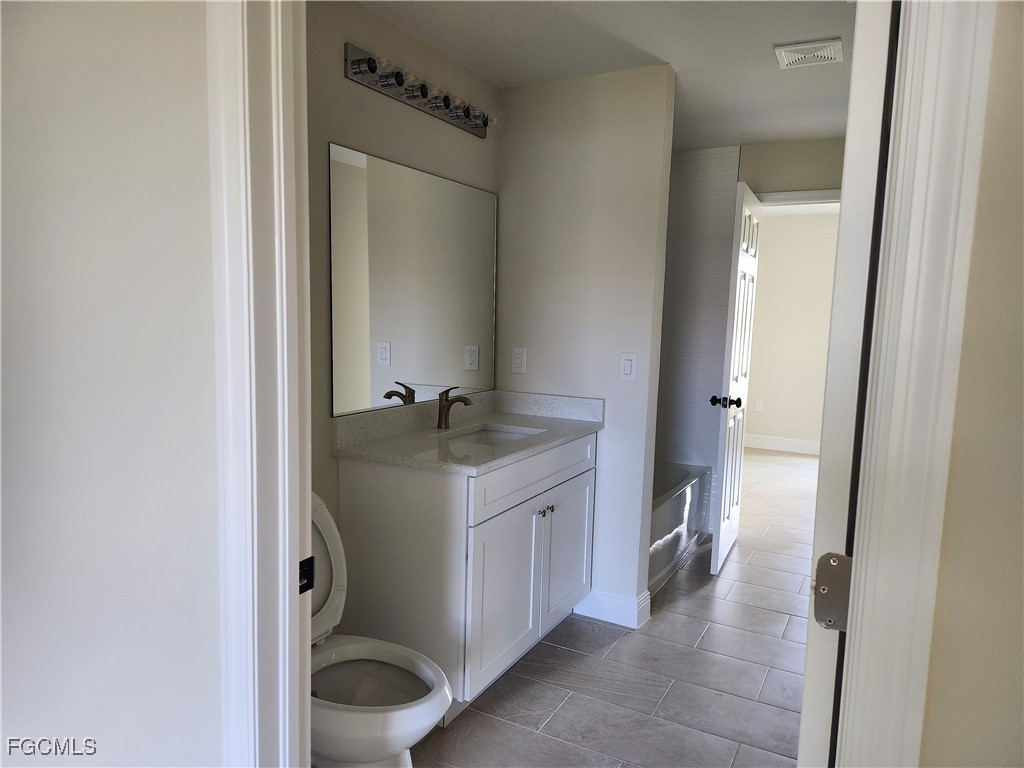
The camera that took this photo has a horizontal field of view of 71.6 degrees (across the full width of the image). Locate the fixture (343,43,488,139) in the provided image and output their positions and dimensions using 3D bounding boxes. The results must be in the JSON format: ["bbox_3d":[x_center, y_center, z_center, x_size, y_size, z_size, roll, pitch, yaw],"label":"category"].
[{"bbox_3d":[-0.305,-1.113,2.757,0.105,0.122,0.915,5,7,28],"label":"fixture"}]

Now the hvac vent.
[{"bbox_3d":[1.143,-1.261,2.722,0.235,0.020,0.238,5,7,28],"label":"hvac vent"}]

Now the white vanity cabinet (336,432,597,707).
[{"bbox_3d":[-0.127,0.666,2.885,0.550,0.870,1.085,5,7,28],"label":"white vanity cabinet"}]

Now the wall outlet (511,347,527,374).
[{"bbox_3d":[0.036,-0.107,3.365,0.075,0.116,0.011,5,7,28],"label":"wall outlet"}]

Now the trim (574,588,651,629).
[{"bbox_3d":[0.468,1.016,3.309,0.330,0.133,0.145,5,7,28],"label":"trim"}]

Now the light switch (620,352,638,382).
[{"bbox_3d":[0.513,-0.073,3.113,0.079,0.121,0.011,5,7,28],"label":"light switch"}]

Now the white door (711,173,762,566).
[{"bbox_3d":[1.296,-0.026,4.072,0.050,2.050,0.755,5,7,25],"label":"white door"}]

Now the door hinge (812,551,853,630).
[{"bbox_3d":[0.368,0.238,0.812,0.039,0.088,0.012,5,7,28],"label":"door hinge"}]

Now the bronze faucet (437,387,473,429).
[{"bbox_3d":[-0.233,0.098,2.874,0.153,0.174,0.050,5,7,28],"label":"bronze faucet"}]

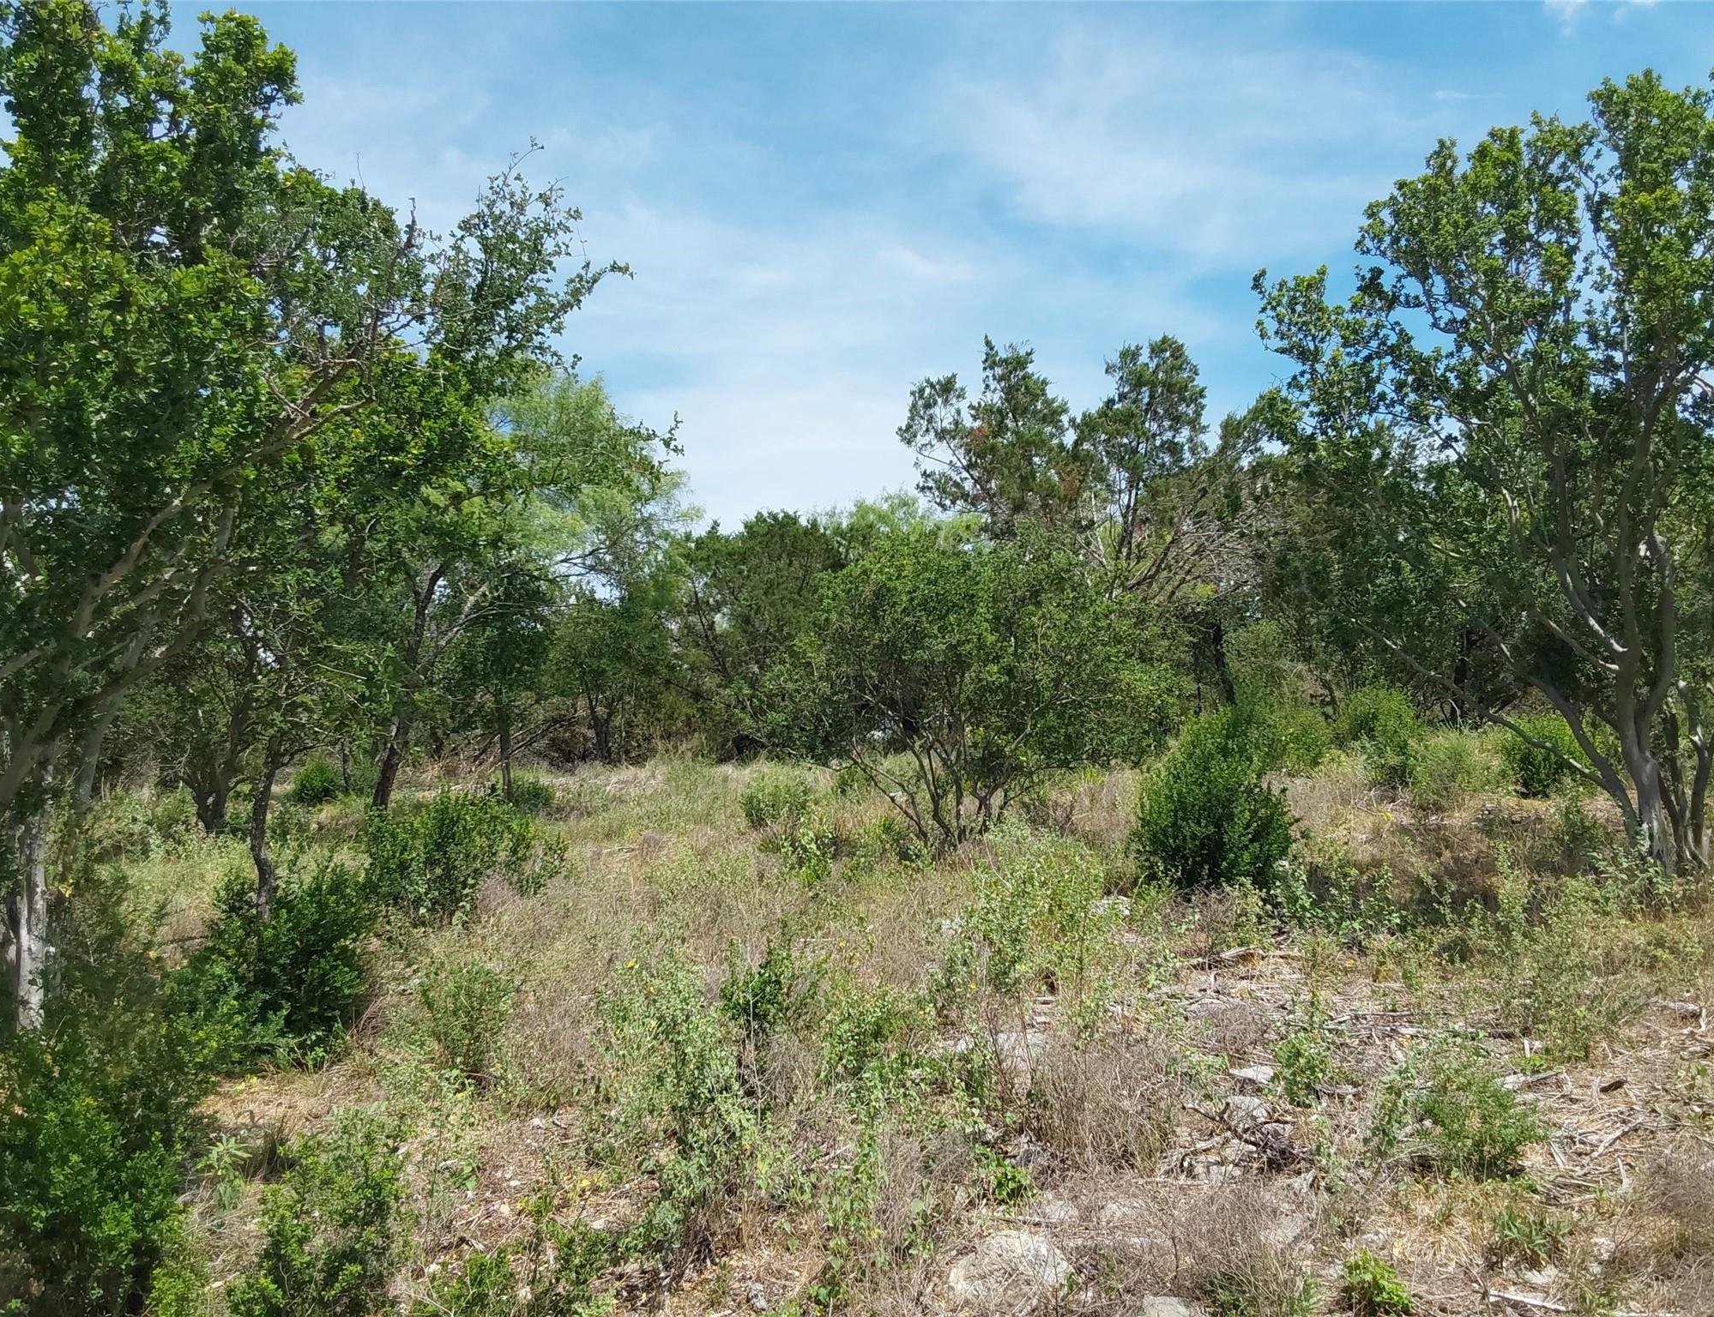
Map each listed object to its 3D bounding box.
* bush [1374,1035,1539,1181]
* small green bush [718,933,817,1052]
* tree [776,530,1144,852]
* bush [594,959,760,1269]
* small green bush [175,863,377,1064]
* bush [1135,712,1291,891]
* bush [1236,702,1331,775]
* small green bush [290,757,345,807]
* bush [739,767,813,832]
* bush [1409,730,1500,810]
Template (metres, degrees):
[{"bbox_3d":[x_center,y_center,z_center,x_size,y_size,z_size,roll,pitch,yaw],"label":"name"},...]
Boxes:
[{"bbox_3d":[1.857,1.392,4.400,0.531,0.433,0.505,0,0,0],"label":"bush"},{"bbox_3d":[-0.316,1.271,5.200,0.367,0.527,0.348,0,0,0],"label":"small green bush"},{"bbox_3d":[0.922,0.267,11.500,3.099,2.610,2.944,0,0,0],"label":"tree"},{"bbox_3d":[-0.471,1.206,3.750,0.424,0.822,0.403,0,0,0],"label":"bush"},{"bbox_3d":[-2.370,1.246,5.800,0.823,0.818,0.782,0,0,0],"label":"small green bush"},{"bbox_3d":[2.431,0.960,9.700,1.105,1.274,1.050,0,0,0],"label":"bush"},{"bbox_3d":[4.940,0.916,16.500,1.131,0.861,1.018,0,0,0],"label":"bush"},{"bbox_3d":[-6.081,1.391,16.000,0.618,0.572,0.587,0,0,0],"label":"small green bush"},{"bbox_3d":[-0.724,1.263,12.700,0.675,0.576,0.641,0,0,0],"label":"bush"},{"bbox_3d":[5.882,1.095,14.000,0.906,0.798,0.815,0,0,0],"label":"bush"}]

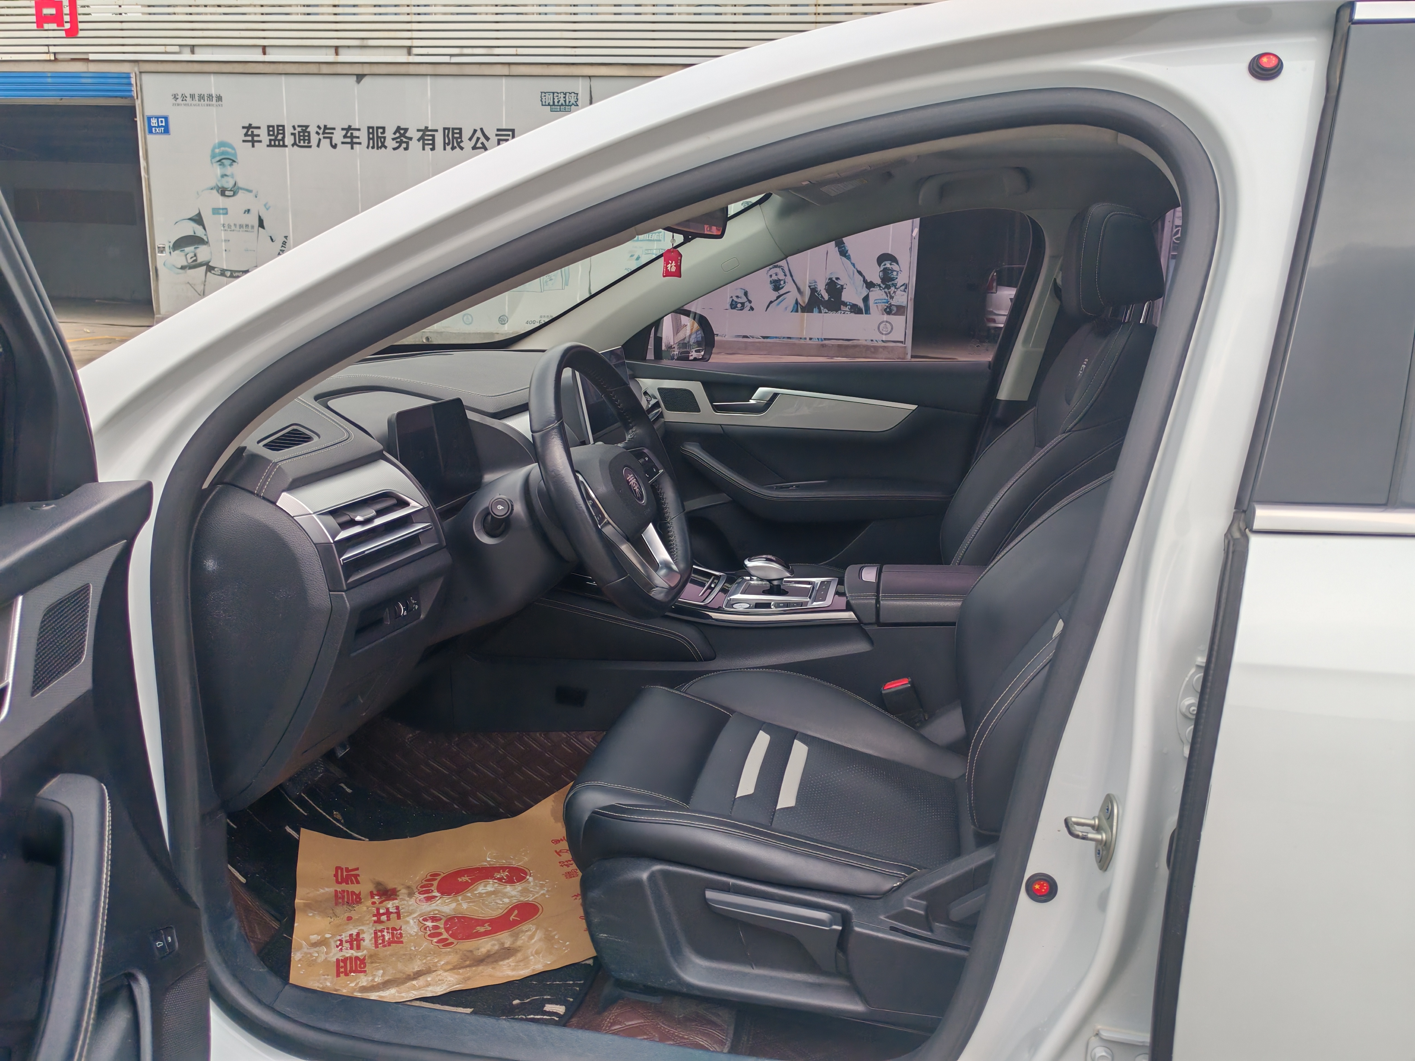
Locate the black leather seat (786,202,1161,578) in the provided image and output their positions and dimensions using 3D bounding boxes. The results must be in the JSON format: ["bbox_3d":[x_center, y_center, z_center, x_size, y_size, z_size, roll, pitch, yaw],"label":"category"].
[{"bbox_3d":[0.424,-0.108,2.083,0.830,0.990,0.540,4,13,11],"label":"black leather seat"}]

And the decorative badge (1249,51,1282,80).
[{"bbox_3d":[0.477,-0.398,0.942,0.029,0.029,0.011,6,-13,19],"label":"decorative badge"}]

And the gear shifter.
[{"bbox_3d":[0.100,0.074,1.798,0.080,0.060,0.050,4,13,11],"label":"gear shifter"}]

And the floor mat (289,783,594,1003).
[{"bbox_3d":[-0.351,0.493,1.622,0.480,0.060,0.400,-2,13,-15],"label":"floor mat"}]

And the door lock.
[{"bbox_3d":[0.339,0.265,0.971,0.042,0.070,0.040,4,13,11],"label":"door lock"}]

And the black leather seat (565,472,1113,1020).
[{"bbox_3d":[0.299,0.058,1.383,0.870,0.970,0.540,4,13,11],"label":"black leather seat"}]

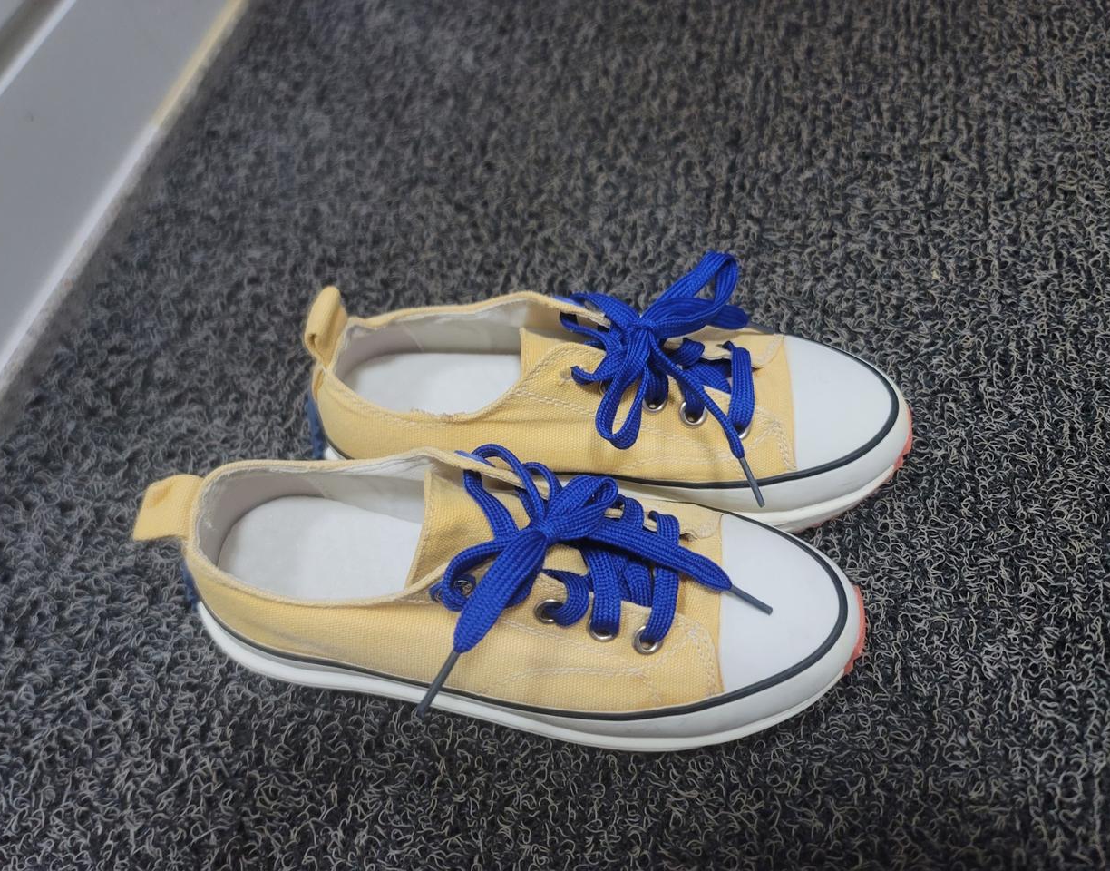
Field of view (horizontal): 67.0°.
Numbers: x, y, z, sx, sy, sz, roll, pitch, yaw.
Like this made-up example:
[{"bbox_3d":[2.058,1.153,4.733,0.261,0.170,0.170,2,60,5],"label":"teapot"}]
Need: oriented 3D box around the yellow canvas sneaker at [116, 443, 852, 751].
[{"bbox_3d":[-0.021,0.046,0.299,0.271,0.096,0.094,4,56,5],"label":"yellow canvas sneaker"}]

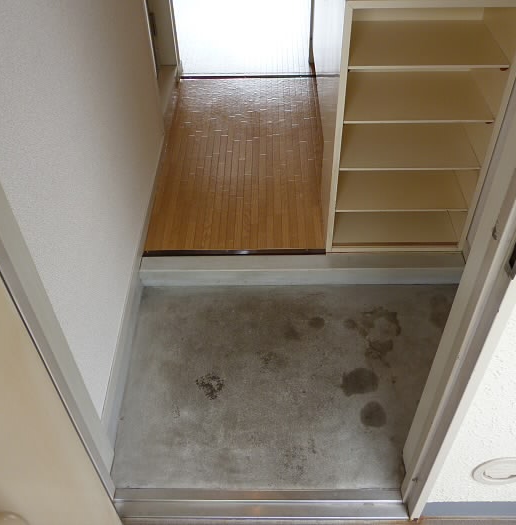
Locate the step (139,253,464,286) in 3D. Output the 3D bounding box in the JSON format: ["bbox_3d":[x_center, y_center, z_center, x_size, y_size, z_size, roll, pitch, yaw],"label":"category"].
[{"bbox_3d":[0.161,0.028,2.050,1.155,0.078,0.077,0,45,1],"label":"step"}]

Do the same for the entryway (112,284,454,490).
[{"bbox_3d":[0.161,0.349,1.787,1.133,0.040,0.750,0,45,1],"label":"entryway"}]

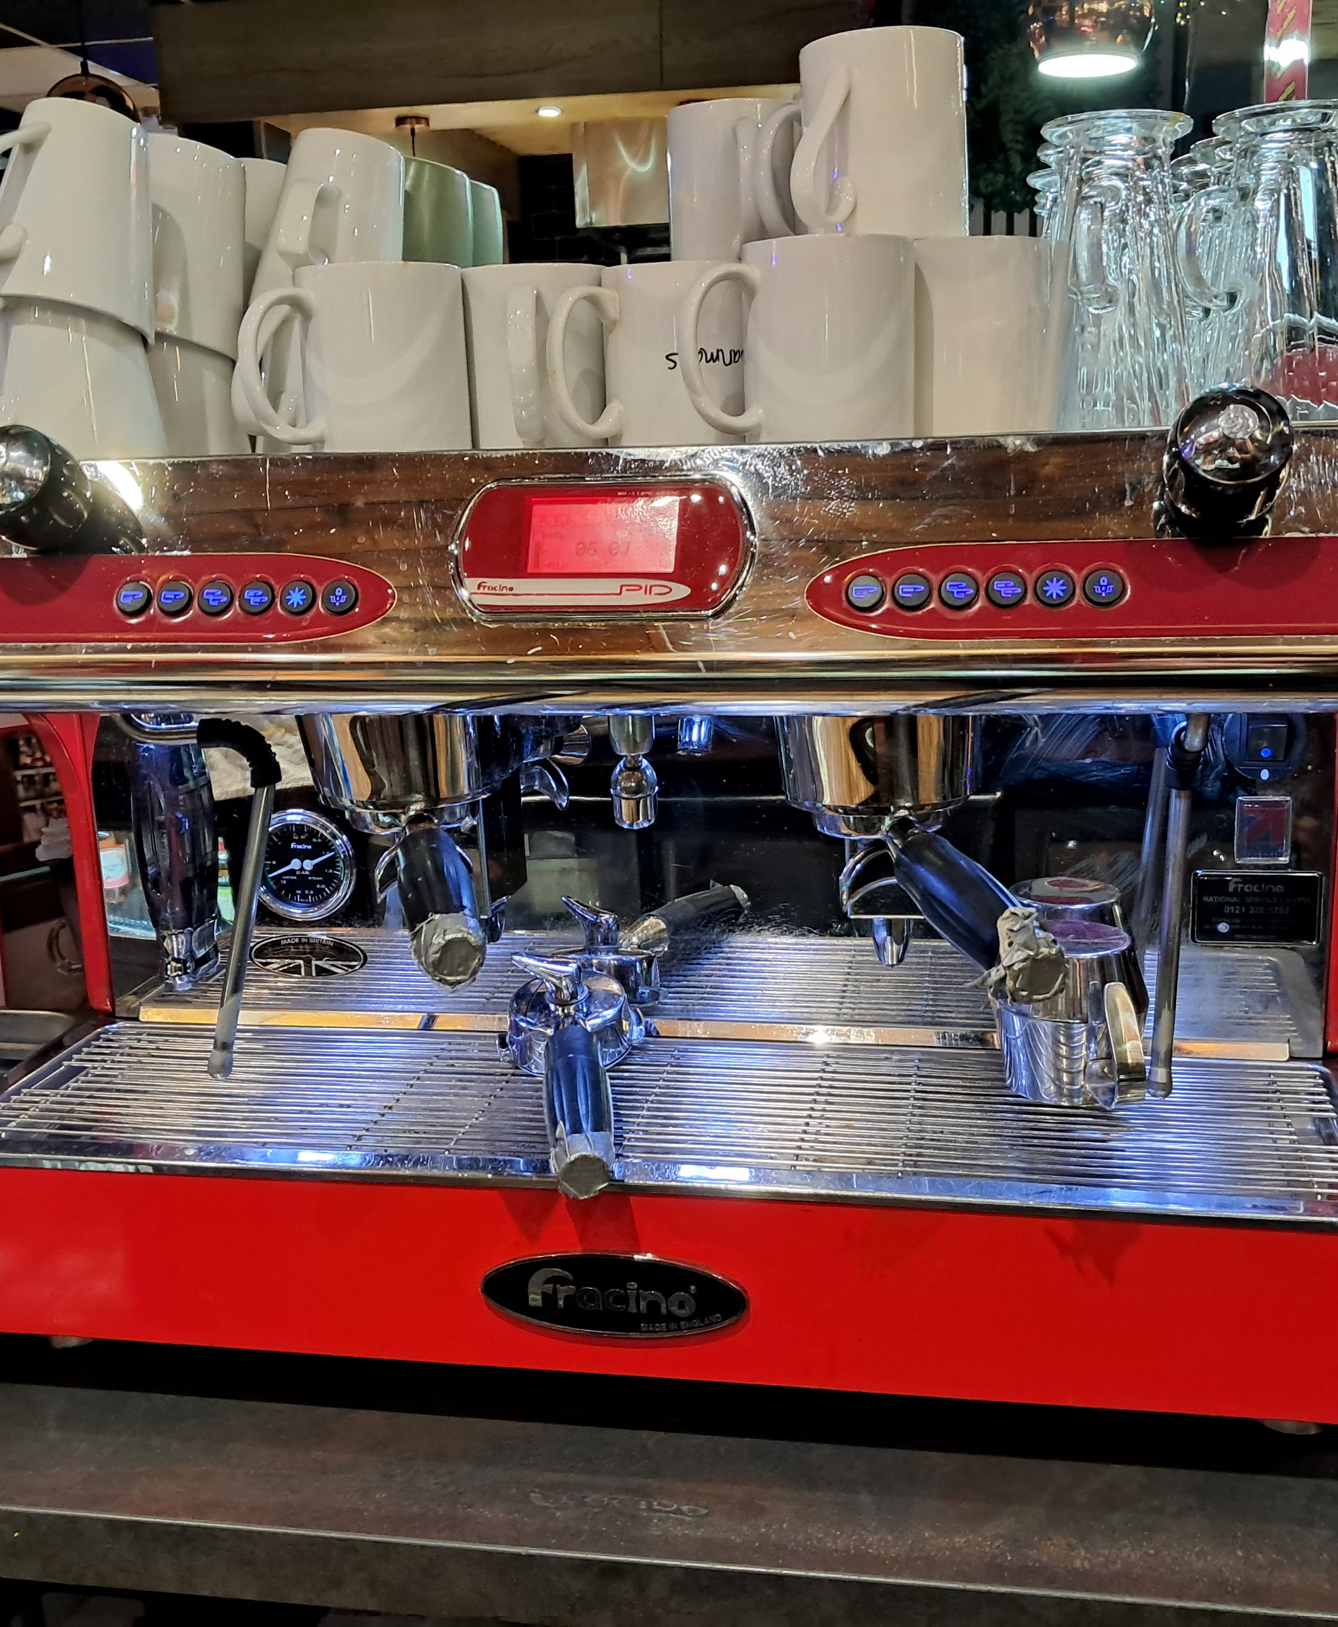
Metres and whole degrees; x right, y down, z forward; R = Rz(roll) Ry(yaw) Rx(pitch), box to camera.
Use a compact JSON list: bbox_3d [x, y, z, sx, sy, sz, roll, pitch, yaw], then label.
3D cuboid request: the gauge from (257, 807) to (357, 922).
[{"bbox_3d":[-0.211,0.030,0.981,0.066,0.067,0.025,1,13,10],"label":"gauge"}]

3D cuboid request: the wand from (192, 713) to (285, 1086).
[{"bbox_3d":[-0.224,0.047,0.885,0.044,0.195,0.046,1,13,10],"label":"wand"}]

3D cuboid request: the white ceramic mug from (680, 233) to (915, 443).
[{"bbox_3d":[0.061,-0.217,0.786,0.112,0.088,0.080,-5,13,-14],"label":"white ceramic mug"}]

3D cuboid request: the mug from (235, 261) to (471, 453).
[{"bbox_3d":[-0.160,-0.227,0.857,0.116,0.095,0.082,-8,14,-26],"label":"mug"}]

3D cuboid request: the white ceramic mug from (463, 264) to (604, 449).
[{"bbox_3d":[-0.065,-0.225,0.837,0.080,0.088,0.112,-1,13,3],"label":"white ceramic mug"}]

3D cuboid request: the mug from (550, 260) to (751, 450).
[{"bbox_3d":[-0.009,-0.241,0.897,0.116,0.095,0.082,-6,14,-19],"label":"mug"}]

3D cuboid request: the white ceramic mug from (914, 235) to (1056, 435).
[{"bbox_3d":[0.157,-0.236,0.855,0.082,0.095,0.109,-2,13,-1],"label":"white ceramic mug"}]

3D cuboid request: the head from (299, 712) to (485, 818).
[{"bbox_3d":[-0.134,-0.039,0.843,0.091,0.066,0.093,1,13,10],"label":"head"}]

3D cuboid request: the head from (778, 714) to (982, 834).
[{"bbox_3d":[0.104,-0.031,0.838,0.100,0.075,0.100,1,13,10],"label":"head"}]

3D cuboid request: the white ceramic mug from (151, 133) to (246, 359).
[{"bbox_3d":[-0.288,-0.317,0.943,0.116,0.104,0.092,11,9,-3],"label":"white ceramic mug"}]

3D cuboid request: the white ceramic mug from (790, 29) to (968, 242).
[{"bbox_3d":[0.088,-0.306,0.776,0.080,0.088,0.112,10,17,41],"label":"white ceramic mug"}]

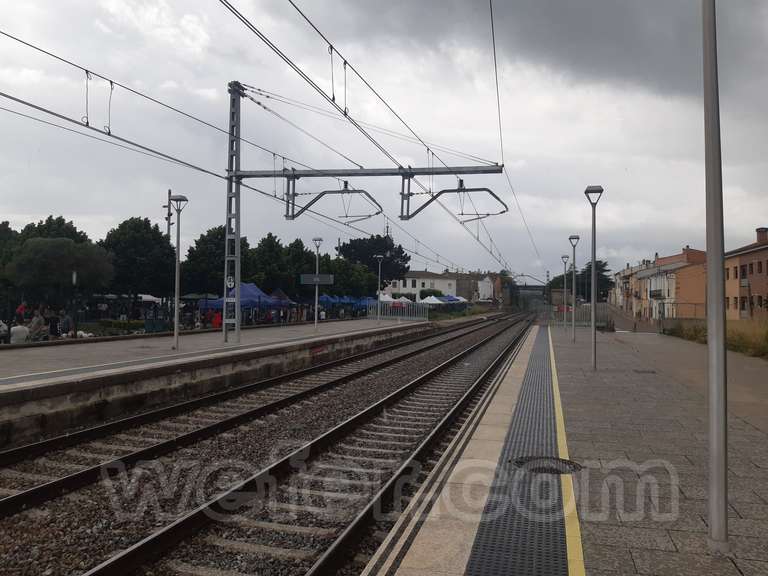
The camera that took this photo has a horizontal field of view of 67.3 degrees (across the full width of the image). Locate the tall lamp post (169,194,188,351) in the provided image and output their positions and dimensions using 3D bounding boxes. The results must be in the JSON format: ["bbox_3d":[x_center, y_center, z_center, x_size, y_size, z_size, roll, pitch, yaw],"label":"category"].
[{"bbox_3d":[-5.965,-0.431,16.757,0.470,4.530,0.470,0,-2,16],"label":"tall lamp post"}]

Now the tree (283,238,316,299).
[{"bbox_3d":[-7.032,-0.391,48.000,3.600,7.460,3.600,0,-1,16],"label":"tree"}]

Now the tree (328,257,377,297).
[{"bbox_3d":[-3.966,0.087,71.901,6.366,7.792,6.300,0,-1,0],"label":"tree"}]

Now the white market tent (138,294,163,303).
[{"bbox_3d":[-17.631,1.466,43.000,3.000,3.100,3.200,0,-1,16],"label":"white market tent"}]

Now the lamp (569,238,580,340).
[{"bbox_3d":[7.926,0.050,23.957,0.470,4.500,0.470,0,-2,16],"label":"lamp"}]

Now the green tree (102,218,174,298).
[{"bbox_3d":[-16.273,-0.815,37.903,4.809,7.662,5.000,0,-1,0],"label":"green tree"}]

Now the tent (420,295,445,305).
[{"bbox_3d":[6.768,2.601,80.000,3.000,3.120,3.000,0,-1,16],"label":"tent"}]

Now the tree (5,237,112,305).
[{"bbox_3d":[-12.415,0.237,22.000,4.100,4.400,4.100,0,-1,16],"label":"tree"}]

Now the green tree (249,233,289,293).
[{"bbox_3d":[-8.711,-0.488,43.500,3.900,7.390,3.900,0,-1,16],"label":"green tree"}]

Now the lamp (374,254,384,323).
[{"bbox_3d":[-0.267,0.031,35.800,0.480,4.130,0.480,0,-1,16],"label":"lamp"}]

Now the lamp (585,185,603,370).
[{"bbox_3d":[5.148,-0.247,14.057,0.470,4.500,0.470,0,-2,16],"label":"lamp"}]

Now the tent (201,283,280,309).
[{"bbox_3d":[-8.832,1.285,35.500,3.200,3.250,4.500,0,-1,16],"label":"tent"}]

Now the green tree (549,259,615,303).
[{"bbox_3d":[44.239,-0.403,129.859,15.101,11.144,11.000,0,-1,0],"label":"green tree"}]

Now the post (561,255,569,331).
[{"bbox_3d":[9.692,0.262,30.800,0.430,4.050,0.430,0,-1,16],"label":"post"}]

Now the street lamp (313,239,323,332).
[{"bbox_3d":[-3.007,-0.192,26.000,0.470,4.170,0.470,1,-1,0],"label":"street lamp"}]

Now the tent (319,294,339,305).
[{"bbox_3d":[-7.128,2.409,73.976,3.000,3.100,3.000,0,-2,16],"label":"tent"}]

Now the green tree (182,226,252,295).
[{"bbox_3d":[-13.024,-0.750,44.900,5.383,7.943,5.300,0,-1,0],"label":"green tree"}]

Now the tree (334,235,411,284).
[{"bbox_3d":[-1.694,-1.869,89.840,11.390,12.650,10.500,0,-1,0],"label":"tree"}]

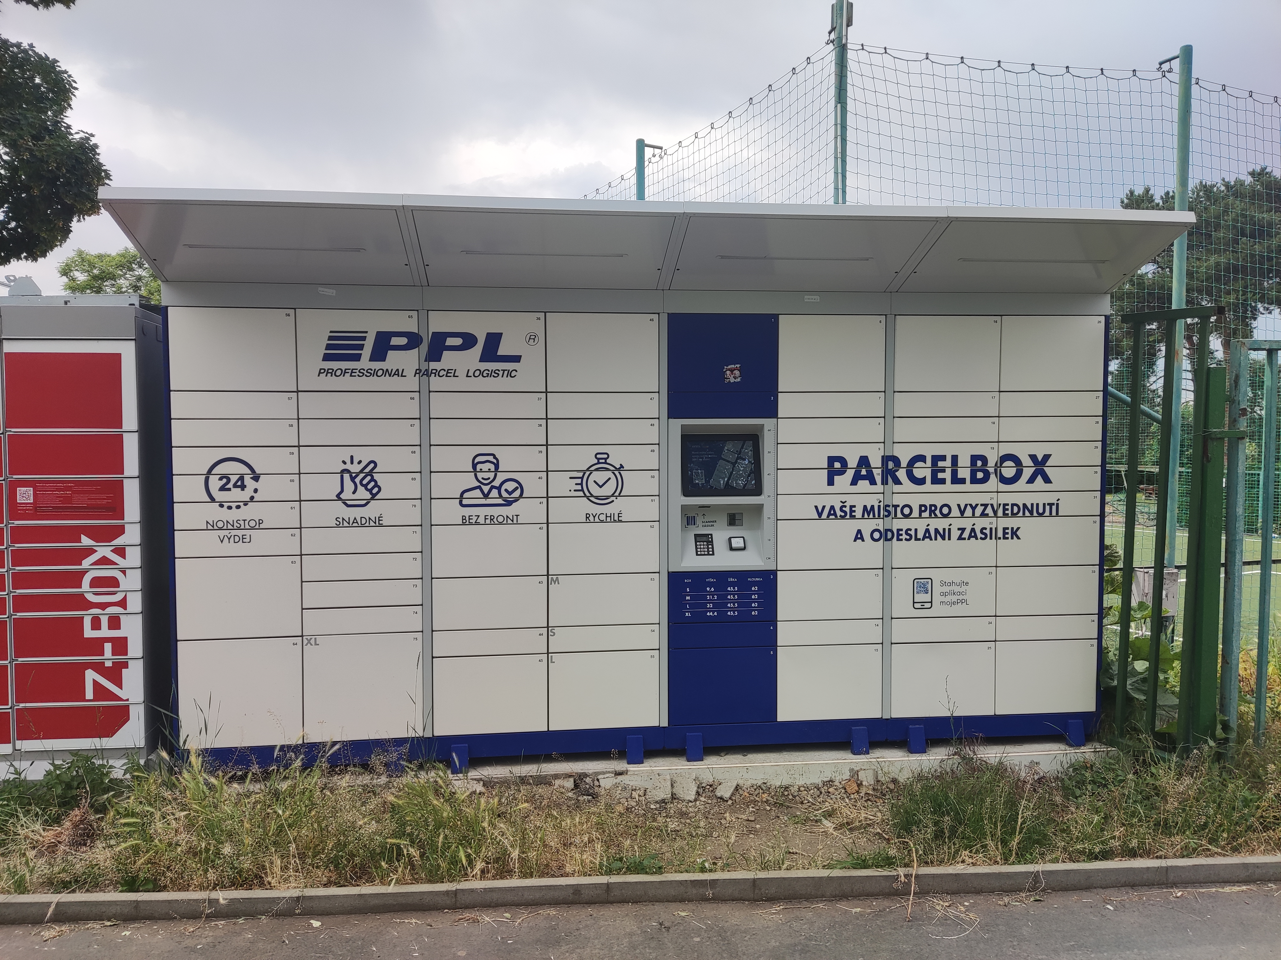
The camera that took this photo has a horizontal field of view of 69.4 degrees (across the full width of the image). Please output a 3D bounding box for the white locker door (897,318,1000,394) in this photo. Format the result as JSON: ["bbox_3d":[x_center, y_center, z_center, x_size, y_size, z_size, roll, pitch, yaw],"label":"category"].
[{"bbox_3d":[1.406,-0.577,4.245,0.491,0.340,0.022,-1,3,-7],"label":"white locker door"}]

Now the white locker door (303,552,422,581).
[{"bbox_3d":[-1.198,0.375,3.997,0.491,0.107,0.022,-1,3,-7],"label":"white locker door"}]

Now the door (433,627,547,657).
[{"bbox_3d":[-0.669,0.721,4.115,0.497,0.110,0.025,-1,3,-7],"label":"door"}]

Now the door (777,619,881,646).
[{"bbox_3d":[0.872,0.701,4.251,0.491,0.107,0.022,-1,3,-7],"label":"door"}]

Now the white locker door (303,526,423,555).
[{"bbox_3d":[-1.204,0.259,4.006,0.502,0.111,0.025,-1,3,-6],"label":"white locker door"}]

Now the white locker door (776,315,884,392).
[{"bbox_3d":[0.868,-0.579,4.222,0.497,0.342,0.025,-1,3,-7],"label":"white locker door"}]

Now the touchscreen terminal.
[{"bbox_3d":[0.367,-0.062,4.241,0.366,0.291,0.045,-1,-11,-6],"label":"touchscreen terminal"}]

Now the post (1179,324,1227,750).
[{"bbox_3d":[2.647,0.285,4.350,0.100,2.000,0.110,-3,4,-37],"label":"post"}]

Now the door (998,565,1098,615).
[{"bbox_3d":[1.927,0.525,4.392,0.488,0.225,0.025,-1,3,-6],"label":"door"}]

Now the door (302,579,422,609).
[{"bbox_3d":[-1.215,0.496,4.039,0.497,0.110,0.025,-1,3,-7],"label":"door"}]

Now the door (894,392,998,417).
[{"bbox_3d":[1.406,-0.345,4.257,0.491,0.107,0.022,-1,3,-7],"label":"door"}]

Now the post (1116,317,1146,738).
[{"bbox_3d":[2.302,0.246,4.360,0.036,1.959,0.036,-3,5,-41],"label":"post"}]

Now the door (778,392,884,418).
[{"bbox_3d":[0.869,-0.343,4.235,0.497,0.110,0.025,-1,3,-7],"label":"door"}]

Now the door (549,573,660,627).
[{"bbox_3d":[-0.163,0.536,4.164,0.497,0.226,0.025,-1,3,-7],"label":"door"}]

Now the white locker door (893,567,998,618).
[{"bbox_3d":[1.419,0.527,4.336,0.493,0.225,0.025,-1,3,-6],"label":"white locker door"}]

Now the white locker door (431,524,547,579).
[{"bbox_3d":[-0.660,0.310,4.071,0.498,0.227,0.025,-1,3,-6],"label":"white locker door"}]

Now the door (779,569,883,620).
[{"bbox_3d":[0.874,0.530,4.275,0.492,0.225,0.025,-1,3,-6],"label":"door"}]

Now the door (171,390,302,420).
[{"bbox_3d":[-1.708,-0.317,3.923,0.494,0.111,0.025,-1,3,-7],"label":"door"}]

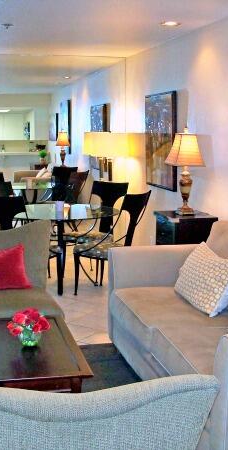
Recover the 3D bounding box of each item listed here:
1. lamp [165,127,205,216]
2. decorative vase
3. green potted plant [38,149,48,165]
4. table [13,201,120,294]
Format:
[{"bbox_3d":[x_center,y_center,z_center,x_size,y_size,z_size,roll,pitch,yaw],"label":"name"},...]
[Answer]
[{"bbox_3d":[0.583,-0.425,5.227,0.270,0.699,0.270,-1,9,-14],"label":"lamp"},{"bbox_3d":[-0.469,0.618,3.587,0.130,0.100,0.130,-1,9,-13],"label":"decorative vase"},{"bbox_3d":[-1.447,-1.388,13.203,0.194,0.337,0.194,-1,9,-14],"label":"green potted plant"},{"bbox_3d":[-0.568,0.225,6.877,1.260,0.740,1.260,-1,9,-14],"label":"table"}]

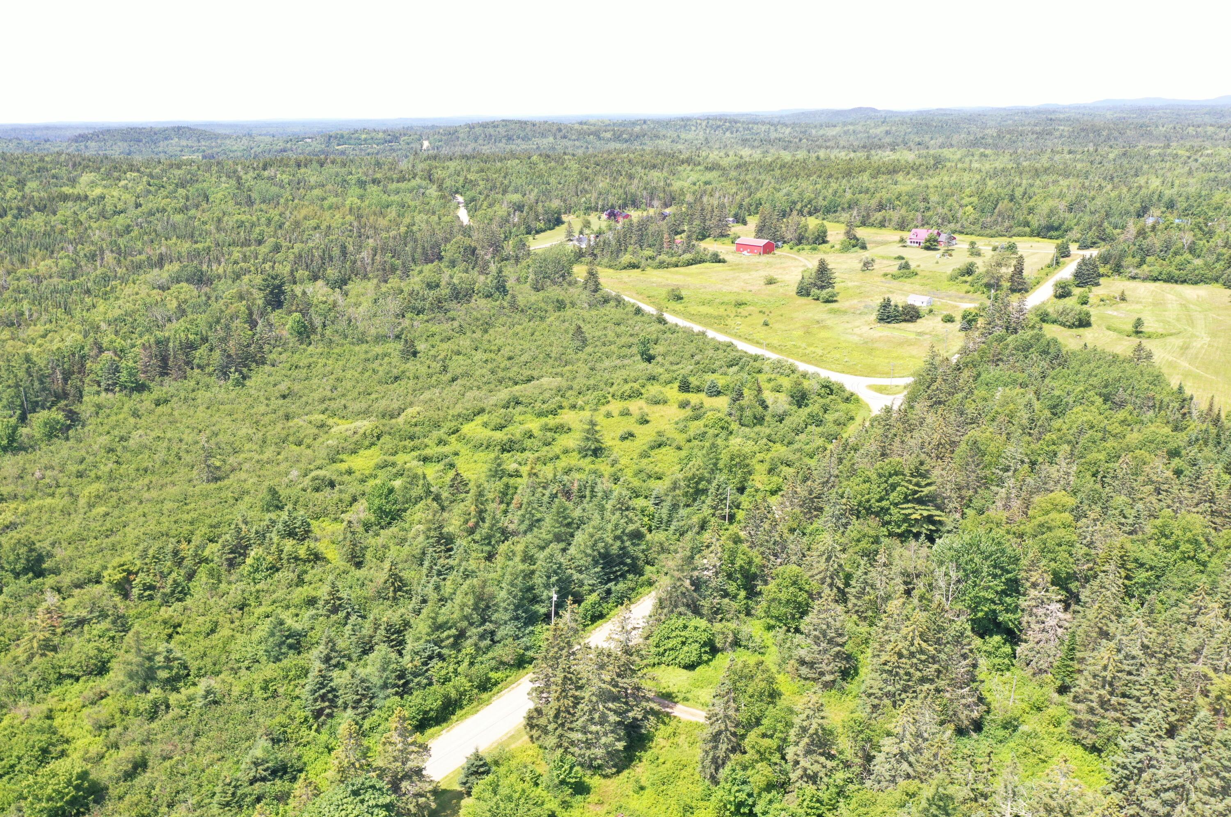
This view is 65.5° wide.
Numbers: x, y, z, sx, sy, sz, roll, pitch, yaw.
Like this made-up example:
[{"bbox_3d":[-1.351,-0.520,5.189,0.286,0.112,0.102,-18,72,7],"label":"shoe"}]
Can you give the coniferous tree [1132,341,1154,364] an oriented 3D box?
[{"bbox_3d":[145.800,-13.330,263.610,5.400,10.650,5.400,-1,17,0],"label":"coniferous tree"}]

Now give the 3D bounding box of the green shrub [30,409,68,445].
[{"bbox_3d":[-138.200,4.580,233.640,7.870,7.800,7.870,-1,17,0],"label":"green shrub"}]

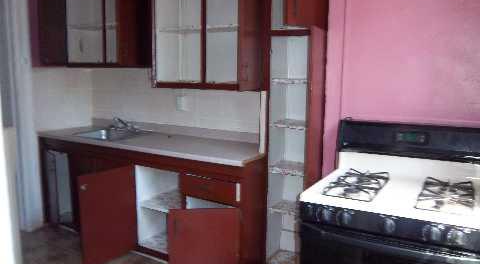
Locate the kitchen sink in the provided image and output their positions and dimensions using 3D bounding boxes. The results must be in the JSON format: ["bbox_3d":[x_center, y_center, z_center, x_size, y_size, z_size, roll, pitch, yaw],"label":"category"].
[{"bbox_3d":[-1.248,0.104,3.732,0.560,0.165,0.510,5,9,31],"label":"kitchen sink"}]

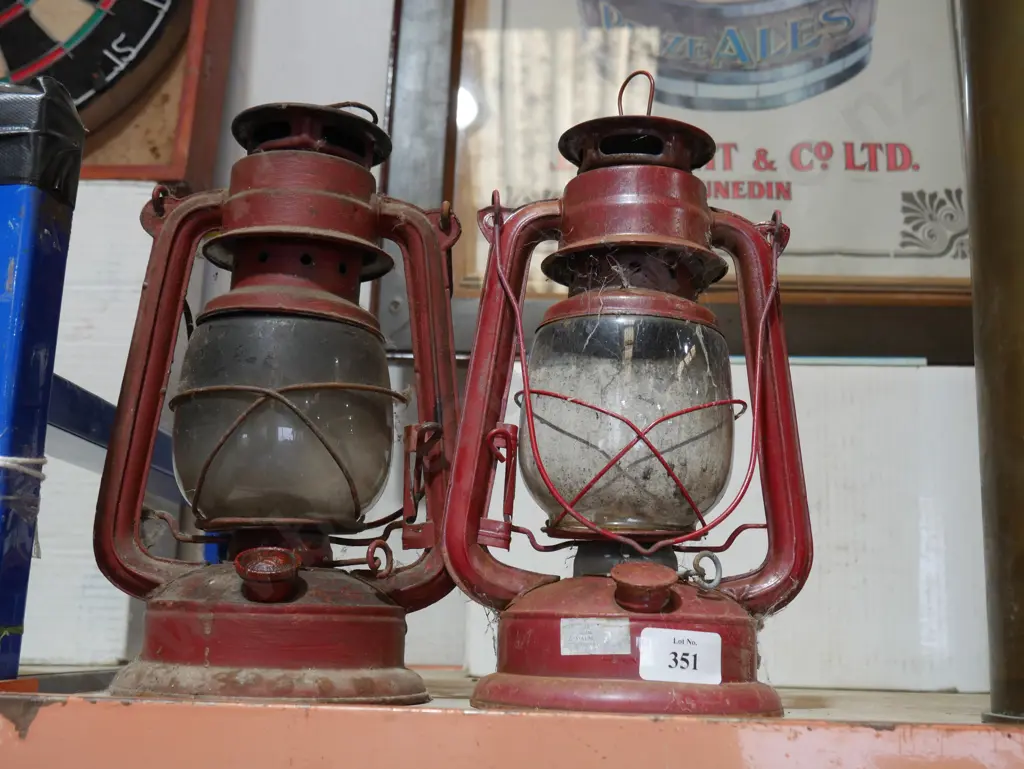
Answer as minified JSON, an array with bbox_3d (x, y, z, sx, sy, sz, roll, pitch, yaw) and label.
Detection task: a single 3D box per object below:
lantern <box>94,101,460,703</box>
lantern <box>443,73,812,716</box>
[{"bbox_3d":[-0.104,-0.002,0.564,0.169,0.287,0.141,3,-10,-2],"label":"lantern"},{"bbox_3d":[0.057,-0.005,0.557,0.170,0.302,0.139,3,-10,-2],"label":"lantern"}]

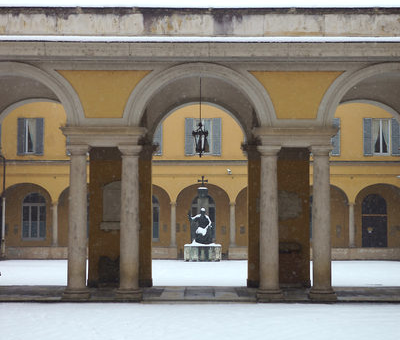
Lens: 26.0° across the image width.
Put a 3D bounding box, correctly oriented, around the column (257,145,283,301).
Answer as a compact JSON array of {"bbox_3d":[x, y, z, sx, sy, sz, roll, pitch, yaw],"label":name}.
[{"bbox_3d":[1.613,1.208,19.964,0.599,3.537,0.599,0,-4,0],"label":"column"}]

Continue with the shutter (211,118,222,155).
[{"bbox_3d":[0.921,-1.758,46.117,0.479,1.978,0.060,0,-4,0],"label":"shutter"}]

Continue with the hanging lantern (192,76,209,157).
[{"bbox_3d":[0.013,-1.335,21.836,0.403,2.046,0.403,0,-4,0],"label":"hanging lantern"}]

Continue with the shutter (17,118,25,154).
[{"bbox_3d":[-9.515,-1.763,46.118,0.372,1.968,0.060,0,-4,0],"label":"shutter"}]

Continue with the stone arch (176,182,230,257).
[{"bbox_3d":[0.194,2.695,46.123,2.890,4.011,0.500,0,-4,0],"label":"stone arch"}]

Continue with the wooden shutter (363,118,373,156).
[{"bbox_3d":[8.951,-1.731,46.116,0.458,2.032,0.060,0,-4,0],"label":"wooden shutter"}]

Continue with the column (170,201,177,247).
[{"bbox_3d":[-1.471,3.069,49.035,0.360,2.560,0.360,0,-4,0],"label":"column"}]

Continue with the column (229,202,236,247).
[{"bbox_3d":[1.739,2.913,46.008,0.356,2.342,0.356,0,-4,0],"label":"column"}]

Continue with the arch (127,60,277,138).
[{"bbox_3d":[0.001,-1.700,21.018,3.694,1.776,0.600,0,-4,0],"label":"arch"}]

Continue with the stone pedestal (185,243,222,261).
[{"bbox_3d":[0.146,4.455,46.754,1.933,0.918,1.700,0,-4,0],"label":"stone pedestal"}]

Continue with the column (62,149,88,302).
[{"bbox_3d":[-2.913,1.249,20.763,0.650,3.673,0.650,0,-4,0],"label":"column"}]

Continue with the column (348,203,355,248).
[{"bbox_3d":[8.558,3.069,49.037,0.360,2.560,0.360,0,-4,0],"label":"column"}]

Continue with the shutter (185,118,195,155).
[{"bbox_3d":[-0.543,-1.758,46.117,0.458,1.978,0.060,0,-4,0],"label":"shutter"}]

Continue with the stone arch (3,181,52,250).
[{"bbox_3d":[-9.665,2.575,49.062,2.705,3.658,0.450,0,-4,0],"label":"stone arch"}]

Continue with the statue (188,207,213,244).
[{"bbox_3d":[0.035,3.038,46.877,1.266,1.957,1.150,0,-4,0],"label":"statue"}]

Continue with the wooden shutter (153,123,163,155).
[{"bbox_3d":[-2.377,-1.867,49.066,0.509,2.104,0.060,0,-4,0],"label":"wooden shutter"}]

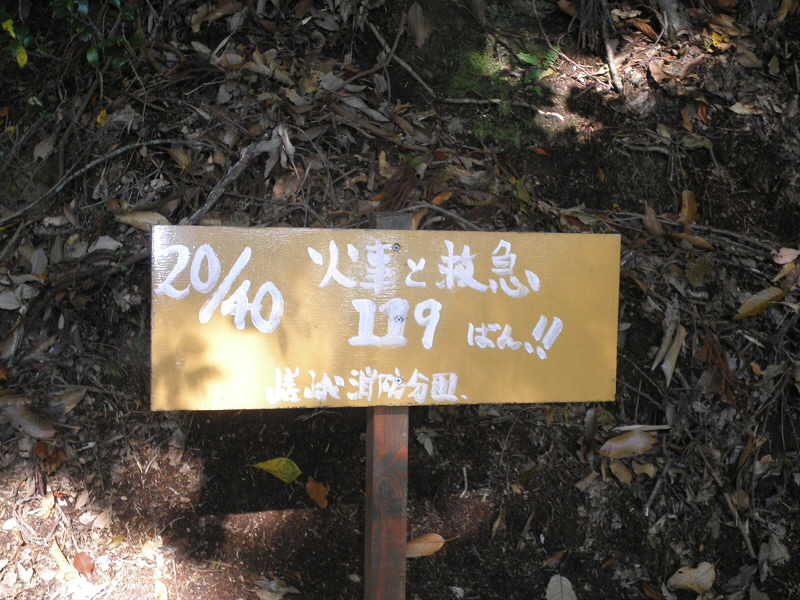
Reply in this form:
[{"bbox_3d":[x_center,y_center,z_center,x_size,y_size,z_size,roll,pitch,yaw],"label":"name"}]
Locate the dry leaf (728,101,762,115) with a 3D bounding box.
[{"bbox_3d":[0.663,-0.365,1.995,0.068,0.034,0.010,7,-37,5],"label":"dry leaf"}]

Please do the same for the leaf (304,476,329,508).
[{"bbox_3d":[-0.120,0.278,1.506,0.025,0.053,0.012,-23,-25,-21],"label":"leaf"}]

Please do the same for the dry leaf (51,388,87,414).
[{"bbox_3d":[-0.495,0.149,1.567,0.056,0.011,0.029,-36,61,-24],"label":"dry leaf"}]

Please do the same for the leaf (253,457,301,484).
[{"bbox_3d":[-0.173,0.239,1.478,0.069,0.032,0.014,8,-27,4],"label":"leaf"}]

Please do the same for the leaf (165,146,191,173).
[{"bbox_3d":[-0.410,-0.257,1.905,0.027,0.012,0.080,-31,59,-21],"label":"leaf"}]

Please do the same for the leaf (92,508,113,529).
[{"bbox_3d":[-0.415,0.302,1.448,0.019,0.035,0.010,38,-21,17],"label":"leaf"}]

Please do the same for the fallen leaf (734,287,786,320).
[{"bbox_3d":[0.616,0.005,1.778,0.126,0.024,0.018,-25,-24,-21],"label":"fallen leaf"}]

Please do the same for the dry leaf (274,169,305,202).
[{"bbox_3d":[-0.186,-0.203,1.783,0.040,0.071,0.015,32,-30,11],"label":"dry leaf"}]

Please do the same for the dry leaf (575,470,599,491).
[{"bbox_3d":[0.265,0.254,1.473,0.039,0.015,0.010,-28,-24,-13],"label":"dry leaf"}]

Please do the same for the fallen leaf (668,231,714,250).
[{"bbox_3d":[0.513,-0.104,1.829,0.086,0.020,0.015,18,-32,2],"label":"fallen leaf"}]

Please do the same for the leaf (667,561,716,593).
[{"bbox_3d":[0.426,0.400,1.512,0.086,0.033,0.018,-15,-27,-17],"label":"leaf"}]

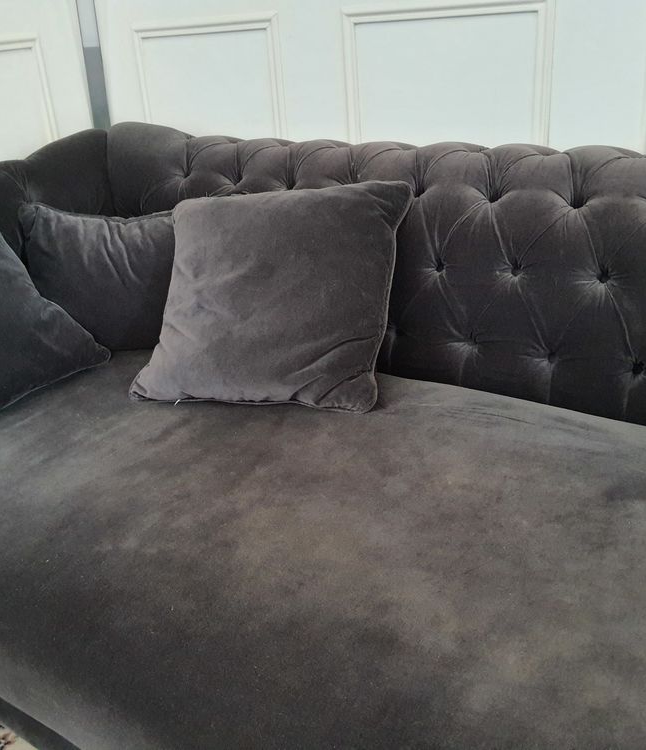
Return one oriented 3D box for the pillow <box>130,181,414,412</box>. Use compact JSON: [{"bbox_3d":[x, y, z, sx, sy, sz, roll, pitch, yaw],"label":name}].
[{"bbox_3d":[-0.096,-0.138,1.266,0.440,0.400,0.150,2,-21,21],"label":"pillow"}]

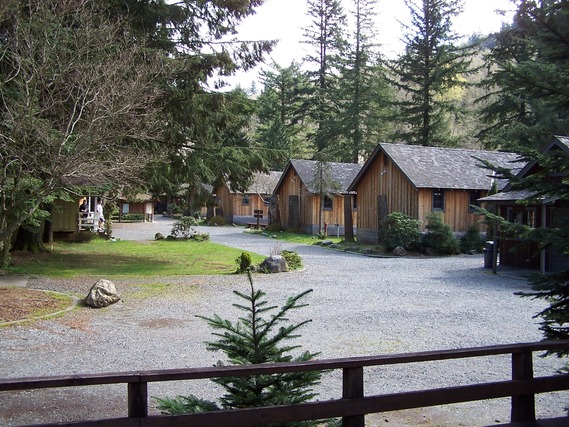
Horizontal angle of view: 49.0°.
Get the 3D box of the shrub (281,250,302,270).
[{"bbox_3d":[0.225,1.429,19.211,0.661,0.564,0.628,0,1,1],"label":"shrub"}]

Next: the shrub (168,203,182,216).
[{"bbox_3d":[-11.514,-0.423,66.000,1.479,1.479,1.500,1,1,0],"label":"shrub"}]

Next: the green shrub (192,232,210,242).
[{"bbox_3d":[-4.617,1.321,34.827,0.987,0.435,0.839,0,1,-8],"label":"green shrub"}]

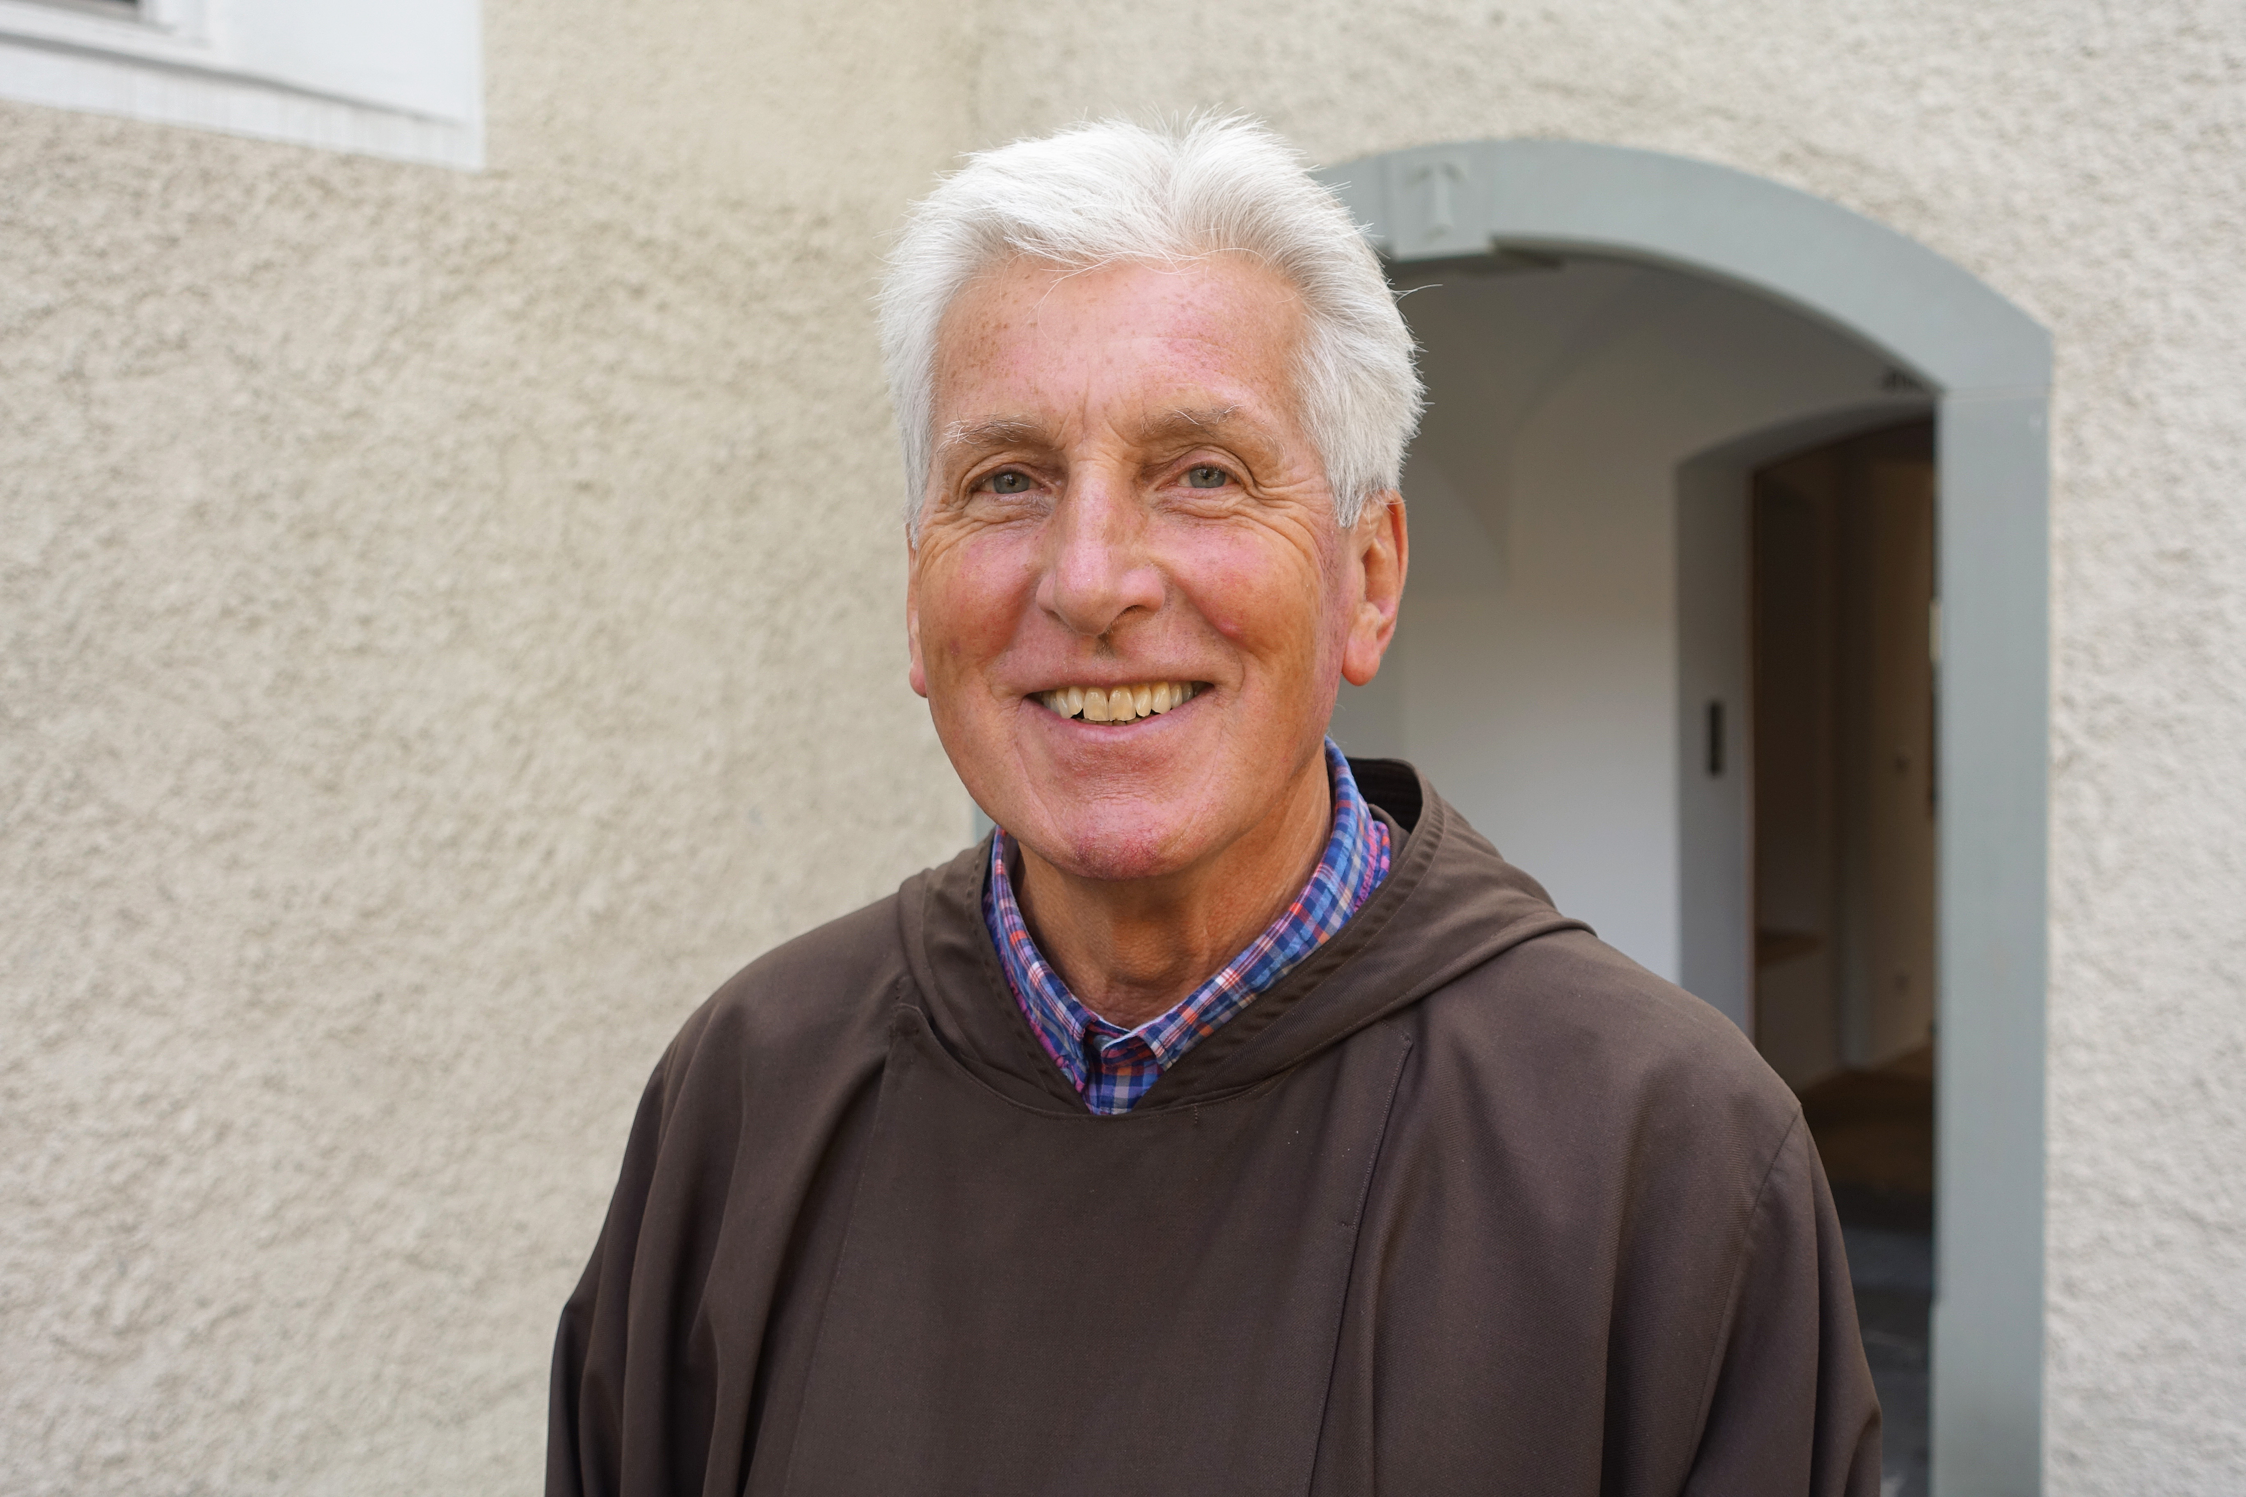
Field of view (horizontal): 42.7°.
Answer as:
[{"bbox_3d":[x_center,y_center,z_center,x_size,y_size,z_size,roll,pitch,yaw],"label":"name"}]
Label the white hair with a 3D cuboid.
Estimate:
[{"bbox_3d":[0.014,-0.138,1.005,0.188,0.168,0.212,-2,-3,12],"label":"white hair"}]

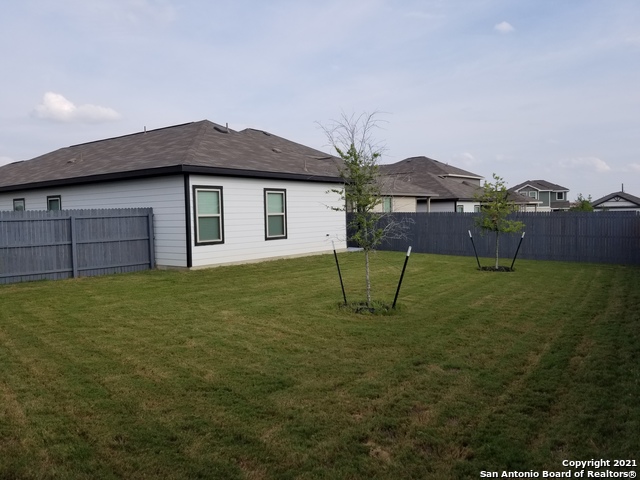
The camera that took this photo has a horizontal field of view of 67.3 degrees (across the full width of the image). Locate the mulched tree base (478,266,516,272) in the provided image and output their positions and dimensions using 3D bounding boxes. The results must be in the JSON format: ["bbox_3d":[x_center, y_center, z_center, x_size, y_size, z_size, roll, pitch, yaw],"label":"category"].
[{"bbox_3d":[5.595,0.880,15.194,1.130,0.100,1.130,-1,3,0],"label":"mulched tree base"}]

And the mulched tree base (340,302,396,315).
[{"bbox_3d":[0.887,1.182,8.803,1.060,0.110,1.030,-1,3,0],"label":"mulched tree base"}]

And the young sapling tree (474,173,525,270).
[{"bbox_3d":[5.599,-0.566,15.161,1.550,3.030,1.500,-1,3,0],"label":"young sapling tree"}]

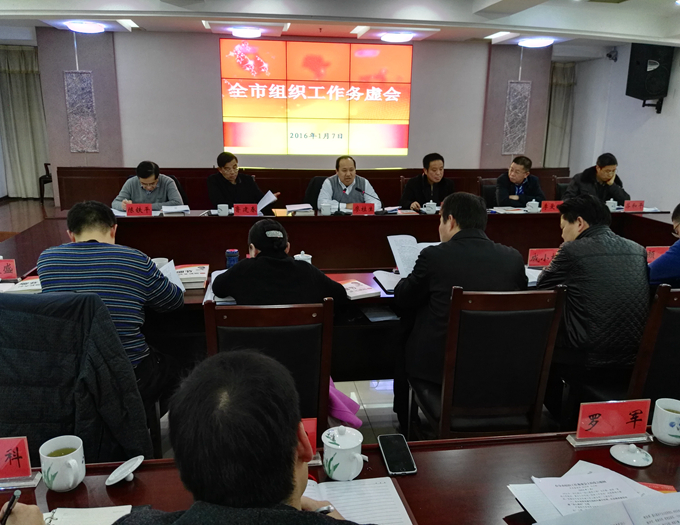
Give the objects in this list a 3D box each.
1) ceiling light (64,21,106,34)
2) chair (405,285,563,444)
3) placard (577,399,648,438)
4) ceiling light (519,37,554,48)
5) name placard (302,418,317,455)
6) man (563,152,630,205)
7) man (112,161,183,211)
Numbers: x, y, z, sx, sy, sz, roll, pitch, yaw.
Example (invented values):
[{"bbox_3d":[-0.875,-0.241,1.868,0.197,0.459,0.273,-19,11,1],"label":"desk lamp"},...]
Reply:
[{"bbox_3d":[-3.949,-3.629,8.755,0.480,0.110,0.480,-1,13,-8],"label":"ceiling light"},{"bbox_3d":[0.542,0.520,2.310,0.440,1.020,0.530,-1,14,-7],"label":"chair"},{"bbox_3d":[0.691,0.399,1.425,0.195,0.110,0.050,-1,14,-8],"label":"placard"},{"bbox_3d":[3.060,-3.397,8.797,0.500,0.120,0.500,-1,15,-9],"label":"ceiling light"},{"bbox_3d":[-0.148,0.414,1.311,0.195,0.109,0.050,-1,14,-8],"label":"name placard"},{"bbox_3d":[2.465,-0.412,5.531,0.640,1.280,0.750,-1,13,-8],"label":"man"},{"bbox_3d":[-1.701,-0.348,5.191,0.600,1.140,0.800,-1,14,-8],"label":"man"}]

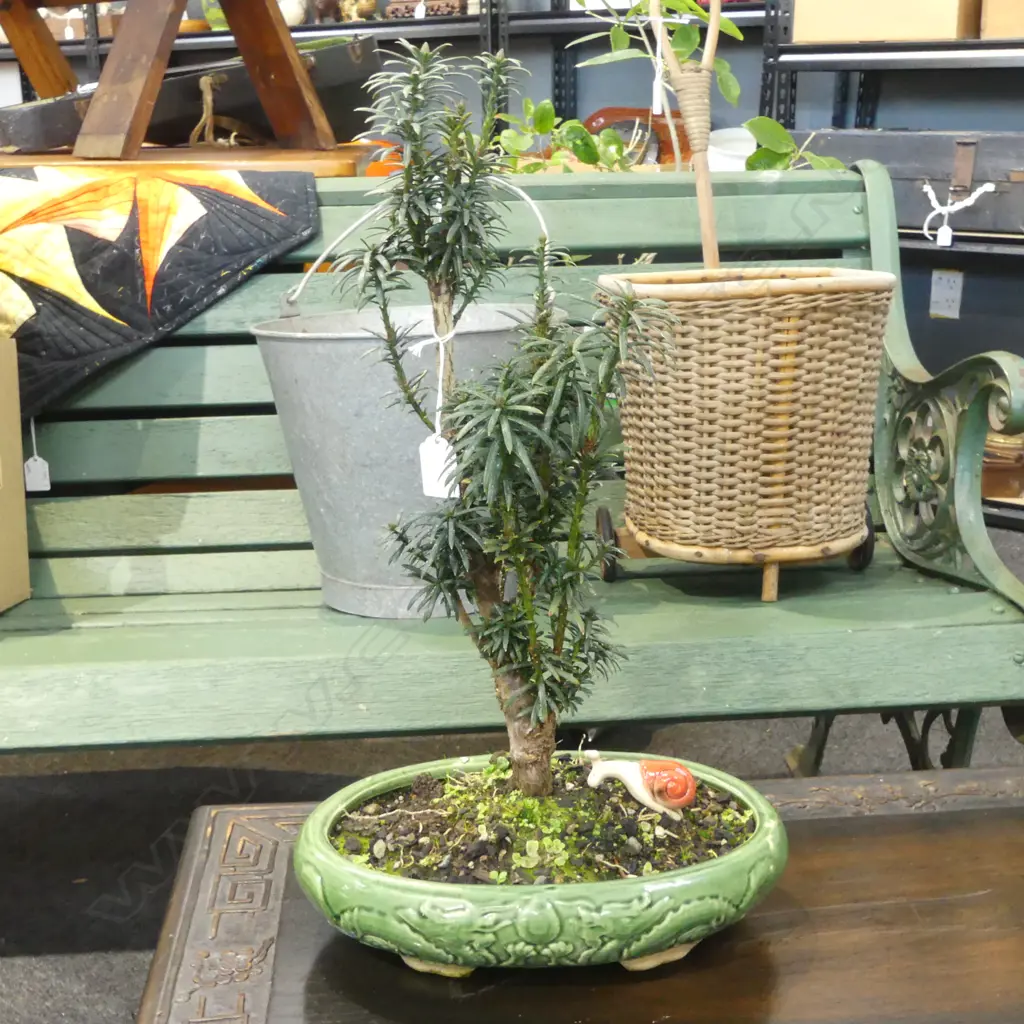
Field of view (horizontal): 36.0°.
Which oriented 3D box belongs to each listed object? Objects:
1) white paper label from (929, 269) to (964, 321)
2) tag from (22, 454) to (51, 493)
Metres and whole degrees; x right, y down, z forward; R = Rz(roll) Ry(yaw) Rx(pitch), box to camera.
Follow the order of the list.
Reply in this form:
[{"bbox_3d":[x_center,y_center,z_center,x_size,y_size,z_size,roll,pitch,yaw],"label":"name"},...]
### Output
[{"bbox_3d":[1.046,-0.525,3.800,0.075,0.114,0.009,11,20,35],"label":"white paper label"},{"bbox_3d":[-0.527,-0.043,1.750,0.026,0.039,0.003,-2,10,-5],"label":"tag"}]

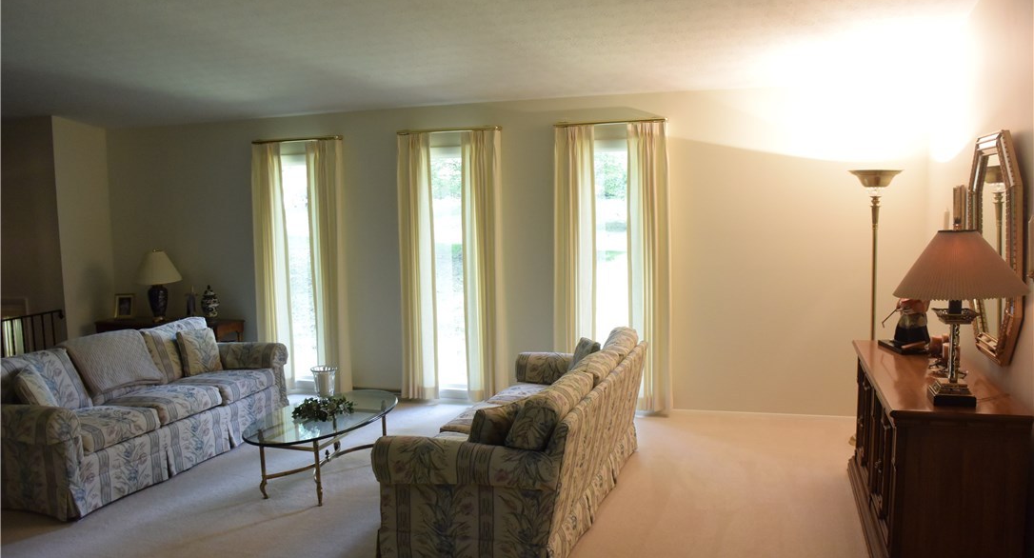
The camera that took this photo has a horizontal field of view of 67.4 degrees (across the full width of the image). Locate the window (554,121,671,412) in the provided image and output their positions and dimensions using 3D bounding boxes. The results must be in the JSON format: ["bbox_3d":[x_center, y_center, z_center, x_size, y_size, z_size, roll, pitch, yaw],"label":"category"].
[{"bbox_3d":[0.755,-0.107,6.147,0.905,2.258,0.130,0,5,19],"label":"window"}]

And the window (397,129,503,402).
[{"bbox_3d":[-0.532,-0.102,6.569,0.944,2.278,0.140,0,4,16],"label":"window"}]

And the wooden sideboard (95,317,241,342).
[{"bbox_3d":[-3.163,0.734,7.107,1.270,0.687,0.420,0,4,16],"label":"wooden sideboard"}]

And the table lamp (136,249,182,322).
[{"bbox_3d":[-3.334,0.058,7.212,0.390,0.690,0.390,0,5,19],"label":"table lamp"}]

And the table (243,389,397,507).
[{"bbox_3d":[-1.149,1.008,4.690,0.705,0.394,1.330,0,4,16],"label":"table"}]

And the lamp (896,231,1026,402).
[{"bbox_3d":[1.755,0.152,3.103,0.470,0.695,0.470,0,4,16],"label":"lamp"}]

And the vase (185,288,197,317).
[{"bbox_3d":[-3.102,0.222,7.375,0.100,0.300,0.090,0,5,19],"label":"vase"}]

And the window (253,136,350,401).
[{"bbox_3d":[-1.960,-0.132,7.069,0.962,2.273,0.130,0,5,19],"label":"window"}]

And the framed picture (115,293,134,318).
[{"bbox_3d":[-3.804,0.263,7.520,0.190,0.250,0.050,-1,-8,4],"label":"framed picture"}]

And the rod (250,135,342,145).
[{"bbox_3d":[-1.992,-1.249,6.984,0.967,0.045,0.090,0,5,19],"label":"rod"}]

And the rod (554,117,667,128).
[{"bbox_3d":[0.737,-1.228,6.123,0.886,0.040,0.080,0,4,16],"label":"rod"}]

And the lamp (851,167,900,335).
[{"bbox_3d":[2.324,0.197,5.052,0.305,1.797,0.305,0,5,19],"label":"lamp"}]

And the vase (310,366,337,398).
[{"bbox_3d":[-1.284,0.689,5.165,0.175,0.182,0.175,0,4,16],"label":"vase"}]

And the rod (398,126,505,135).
[{"bbox_3d":[-0.561,-1.236,6.485,0.927,0.040,0.080,0,4,16],"label":"rod"}]

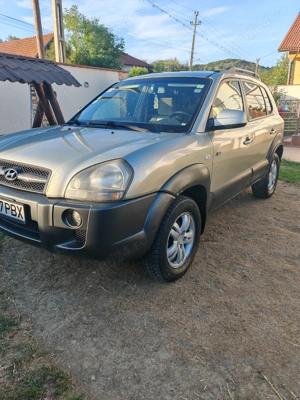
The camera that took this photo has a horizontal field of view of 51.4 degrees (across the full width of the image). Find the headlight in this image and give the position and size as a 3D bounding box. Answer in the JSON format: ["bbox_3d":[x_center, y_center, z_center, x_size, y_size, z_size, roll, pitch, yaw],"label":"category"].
[{"bbox_3d":[-0.297,-0.123,1.867,0.345,0.235,0.255,13,22,33],"label":"headlight"}]

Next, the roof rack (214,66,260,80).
[{"bbox_3d":[1.080,-1.478,3.641,0.090,0.100,1.450,13,22,33],"label":"roof rack"}]

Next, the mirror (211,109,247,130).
[{"bbox_3d":[0.652,-0.657,2.564,0.265,0.165,0.170,13,22,33],"label":"mirror"}]

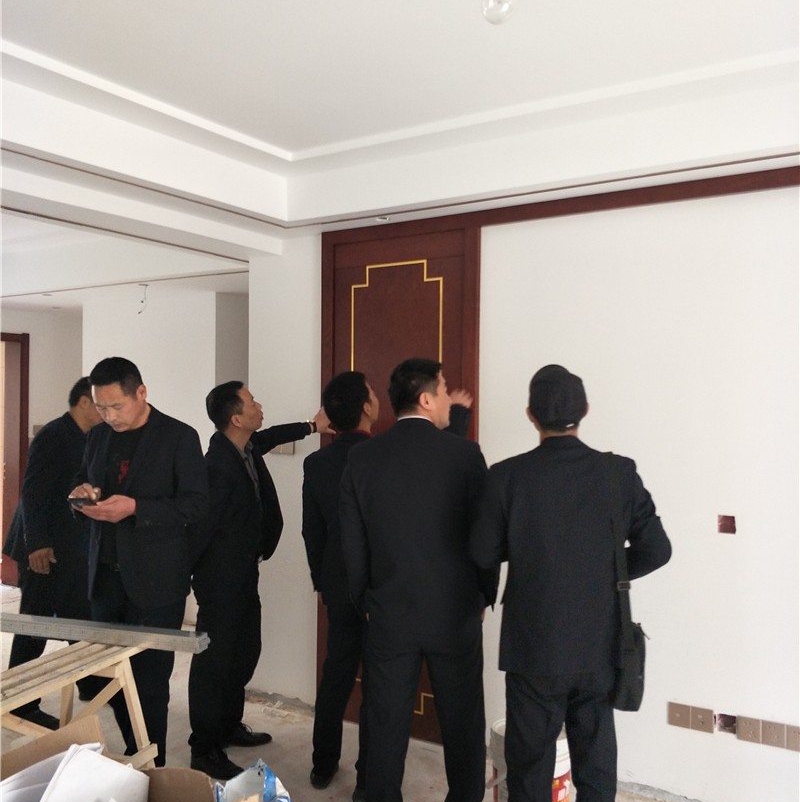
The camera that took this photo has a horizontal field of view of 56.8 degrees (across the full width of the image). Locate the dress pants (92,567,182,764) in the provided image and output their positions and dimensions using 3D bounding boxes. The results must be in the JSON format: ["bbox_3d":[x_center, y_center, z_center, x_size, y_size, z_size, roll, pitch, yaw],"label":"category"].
[{"bbox_3d":[-1.050,1.104,3.000,0.360,0.900,0.290,1,1,25],"label":"dress pants"}]

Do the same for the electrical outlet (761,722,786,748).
[{"bbox_3d":[1.364,1.229,2.699,0.086,0.086,0.012,1,1,32],"label":"electrical outlet"}]

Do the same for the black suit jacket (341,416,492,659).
[{"bbox_3d":[0.060,0.450,2.600,0.540,0.790,0.330,0,1,9],"label":"black suit jacket"}]

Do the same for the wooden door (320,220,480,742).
[{"bbox_3d":[-0.037,0.378,3.537,0.870,2.420,0.090,0,-1,29],"label":"wooden door"}]

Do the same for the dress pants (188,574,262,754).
[{"bbox_3d":[-0.755,1.105,3.220,0.320,0.860,0.380,0,-1,18],"label":"dress pants"}]

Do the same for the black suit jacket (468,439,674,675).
[{"bbox_3d":[0.535,0.470,2.400,0.610,0.740,0.430,0,1,6],"label":"black suit jacket"}]

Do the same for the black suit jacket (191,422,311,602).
[{"bbox_3d":[-0.700,0.477,3.340,0.430,0.725,0.620,0,1,7],"label":"black suit jacket"}]

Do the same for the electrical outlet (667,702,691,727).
[{"bbox_3d":[1.096,1.237,2.898,0.086,0.086,0.012,0,-1,29],"label":"electrical outlet"}]

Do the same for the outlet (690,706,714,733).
[{"bbox_3d":[1.155,1.226,2.829,0.086,0.086,0.012,1,1,32],"label":"outlet"}]

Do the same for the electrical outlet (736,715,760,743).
[{"bbox_3d":[1.313,1.239,2.777,0.086,0.086,0.012,0,-1,29],"label":"electrical outlet"}]

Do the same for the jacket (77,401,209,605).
[{"bbox_3d":[-0.975,0.405,2.800,0.500,0.760,0.360,0,-1,25],"label":"jacket"}]

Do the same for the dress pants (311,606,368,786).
[{"bbox_3d":[-0.185,1.106,3.050,0.350,0.860,0.280,1,1,30],"label":"dress pants"}]

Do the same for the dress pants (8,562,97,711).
[{"bbox_3d":[-1.720,1.094,3.730,0.470,0.890,0.360,0,1,3],"label":"dress pants"}]

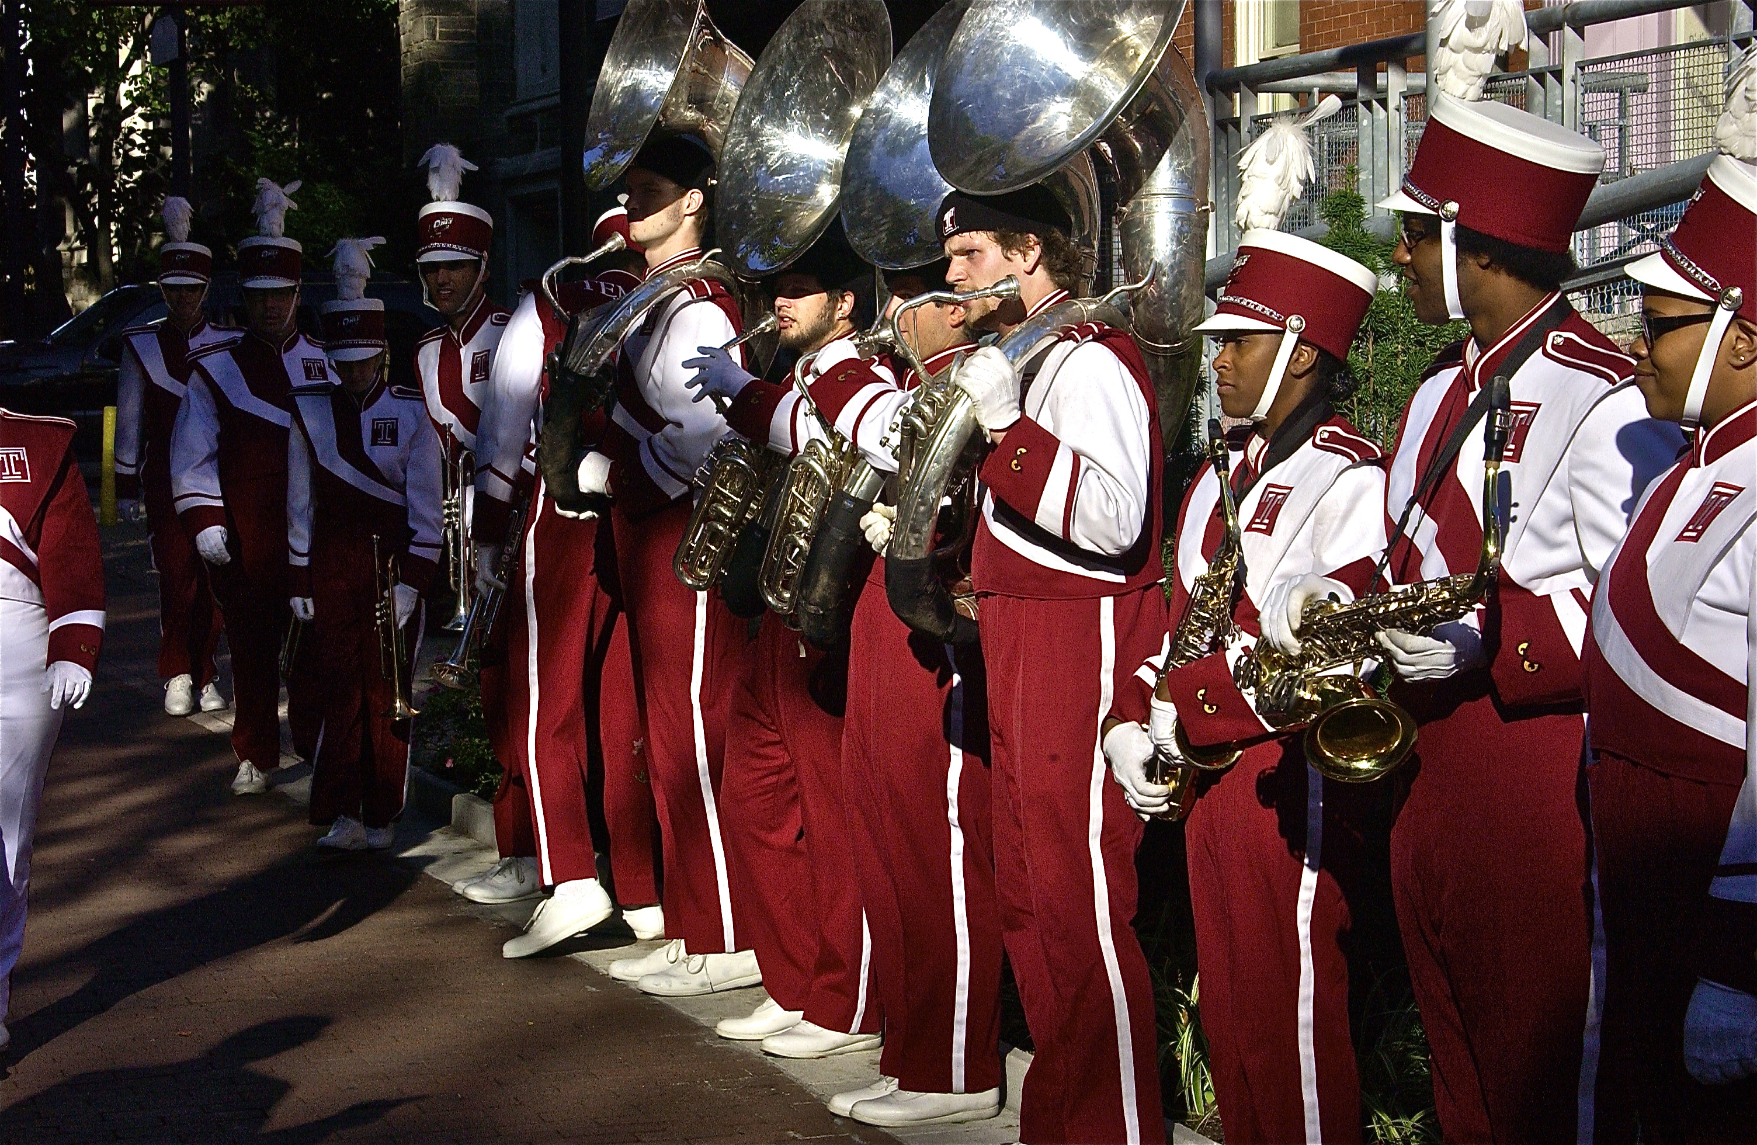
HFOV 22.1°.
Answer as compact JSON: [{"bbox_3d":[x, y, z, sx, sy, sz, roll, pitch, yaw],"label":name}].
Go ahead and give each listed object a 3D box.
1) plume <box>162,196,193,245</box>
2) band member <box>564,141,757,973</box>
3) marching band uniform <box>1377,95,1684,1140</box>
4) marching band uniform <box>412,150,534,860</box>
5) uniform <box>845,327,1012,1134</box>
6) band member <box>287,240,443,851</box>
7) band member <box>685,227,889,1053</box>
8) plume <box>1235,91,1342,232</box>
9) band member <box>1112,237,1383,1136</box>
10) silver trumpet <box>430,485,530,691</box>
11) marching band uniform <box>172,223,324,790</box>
[{"bbox_3d":[-2.602,-1.308,16.738,0.115,0.185,0.115,-1,5,-7],"label":"plume"},{"bbox_3d":[-0.495,-0.030,10.669,0.420,2.001,0.500,-2,5,-18],"label":"band member"},{"bbox_3d":[0.906,0.287,6.593,0.480,1.964,0.540,-4,5,-32],"label":"marching band uniform"},{"bbox_3d":[-1.060,-0.141,12.107,0.380,2.014,0.480,-3,5,-30],"label":"marching band uniform"},{"bbox_3d":[0.085,0.221,9.074,0.480,1.733,0.500,-2,5,-16],"label":"uniform"},{"bbox_3d":[-1.502,-0.090,13.161,0.470,1.760,0.360,-1,5,-3],"label":"band member"},{"bbox_3d":[-0.194,0.138,9.844,0.480,1.786,0.500,-3,5,-20],"label":"band member"},{"bbox_3d":[0.662,-0.662,7.380,0.160,0.230,0.150,16,-3,-26],"label":"plume"},{"bbox_3d":[0.609,0.318,7.500,0.460,1.771,0.480,-3,5,-26],"label":"band member"},{"bbox_3d":[-0.950,0.015,10.930,0.125,0.530,0.160,19,-24,0],"label":"silver trumpet"},{"bbox_3d":[-2.048,-0.222,14.720,0.520,1.797,0.520,-2,5,-8],"label":"marching band uniform"}]

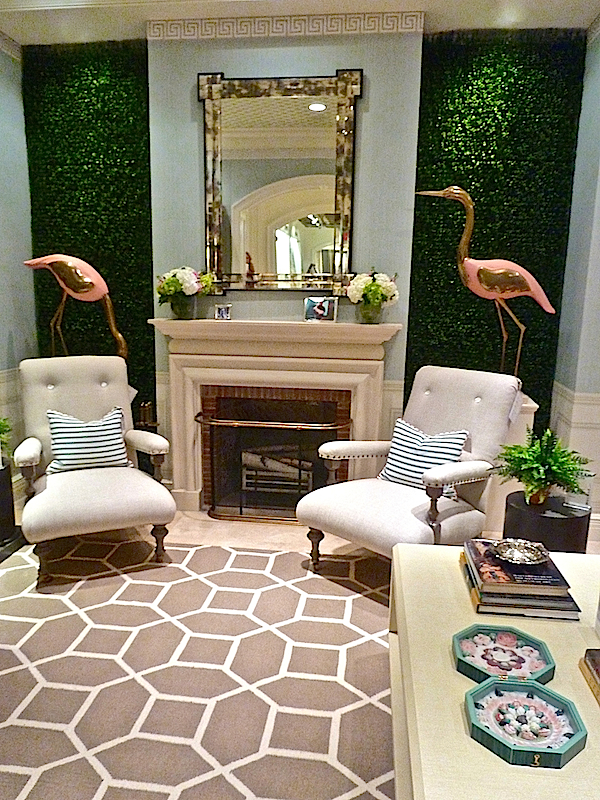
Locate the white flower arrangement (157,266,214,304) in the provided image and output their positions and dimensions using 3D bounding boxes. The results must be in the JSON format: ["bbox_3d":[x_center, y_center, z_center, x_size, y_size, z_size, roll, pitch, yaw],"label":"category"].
[{"bbox_3d":[-0.756,-0.758,3.836,0.371,0.244,0.281,2,10,6],"label":"white flower arrangement"}]

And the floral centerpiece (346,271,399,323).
[{"bbox_3d":[0.471,-0.666,3.726,0.330,0.343,0.281,2,10,6],"label":"floral centerpiece"}]

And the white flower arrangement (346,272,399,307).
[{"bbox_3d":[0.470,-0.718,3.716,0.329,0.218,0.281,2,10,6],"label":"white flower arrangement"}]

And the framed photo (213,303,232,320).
[{"bbox_3d":[-0.473,-0.539,3.546,0.112,0.115,0.058,2,10,6],"label":"framed photo"}]

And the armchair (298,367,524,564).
[{"bbox_3d":[0.587,0.390,3.049,0.729,0.992,1.040,11,14,43],"label":"armchair"}]

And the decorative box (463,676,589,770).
[{"bbox_3d":[0.426,0.610,1.102,0.203,0.030,0.194,2,10,7],"label":"decorative box"}]

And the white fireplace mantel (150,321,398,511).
[{"bbox_3d":[-0.171,0.143,3.946,1.638,1.335,0.266,2,10,6],"label":"white fireplace mantel"}]

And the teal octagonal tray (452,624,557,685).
[{"bbox_3d":[0.456,0.576,1.301,0.204,0.029,0.197,2,10,7],"label":"teal octagonal tray"}]

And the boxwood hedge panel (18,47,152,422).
[{"bbox_3d":[-1.376,-0.869,4.003,0.974,2.927,0.068,2,10,6],"label":"boxwood hedge panel"}]

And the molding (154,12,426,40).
[{"bbox_3d":[-0.102,-2.159,3.318,1.602,0.104,0.036,2,10,6],"label":"molding"}]

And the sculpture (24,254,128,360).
[{"bbox_3d":[-1.446,-0.518,3.751,0.681,0.827,0.214,2,10,6],"label":"sculpture"}]

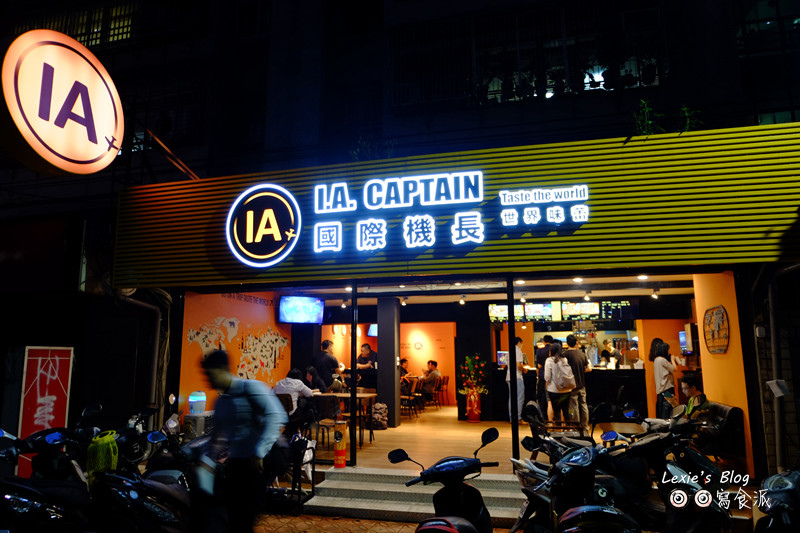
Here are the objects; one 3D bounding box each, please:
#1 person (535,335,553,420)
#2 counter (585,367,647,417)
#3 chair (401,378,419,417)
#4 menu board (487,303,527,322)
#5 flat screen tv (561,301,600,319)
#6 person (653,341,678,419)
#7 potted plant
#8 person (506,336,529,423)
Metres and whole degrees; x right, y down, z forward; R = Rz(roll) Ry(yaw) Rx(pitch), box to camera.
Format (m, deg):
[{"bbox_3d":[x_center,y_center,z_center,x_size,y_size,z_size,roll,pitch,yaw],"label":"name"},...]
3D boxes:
[{"bbox_3d":[2.900,2.242,10.555,0.500,1.710,0.340,-2,-9,14],"label":"person"},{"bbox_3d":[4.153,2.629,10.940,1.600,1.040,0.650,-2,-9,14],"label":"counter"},{"bbox_3d":[0.088,2.845,11.600,0.500,0.860,0.430,-2,-9,14],"label":"chair"},{"bbox_3d":[2.201,0.976,11.074,0.730,0.410,0.070,-2,-9,14],"label":"menu board"},{"bbox_3d":[3.648,0.904,10.716,0.740,0.410,0.070,-2,-9,14],"label":"flat screen tv"},{"bbox_3d":[4.915,2.193,9.870,0.400,1.580,0.440,3,-9,-20],"label":"person"},{"bbox_3d":[1.493,2.473,10.827,0.600,1.350,0.570,-2,-9,14],"label":"potted plant"},{"bbox_3d":[2.325,2.262,10.594,0.420,1.690,0.460,3,-9,-24],"label":"person"}]

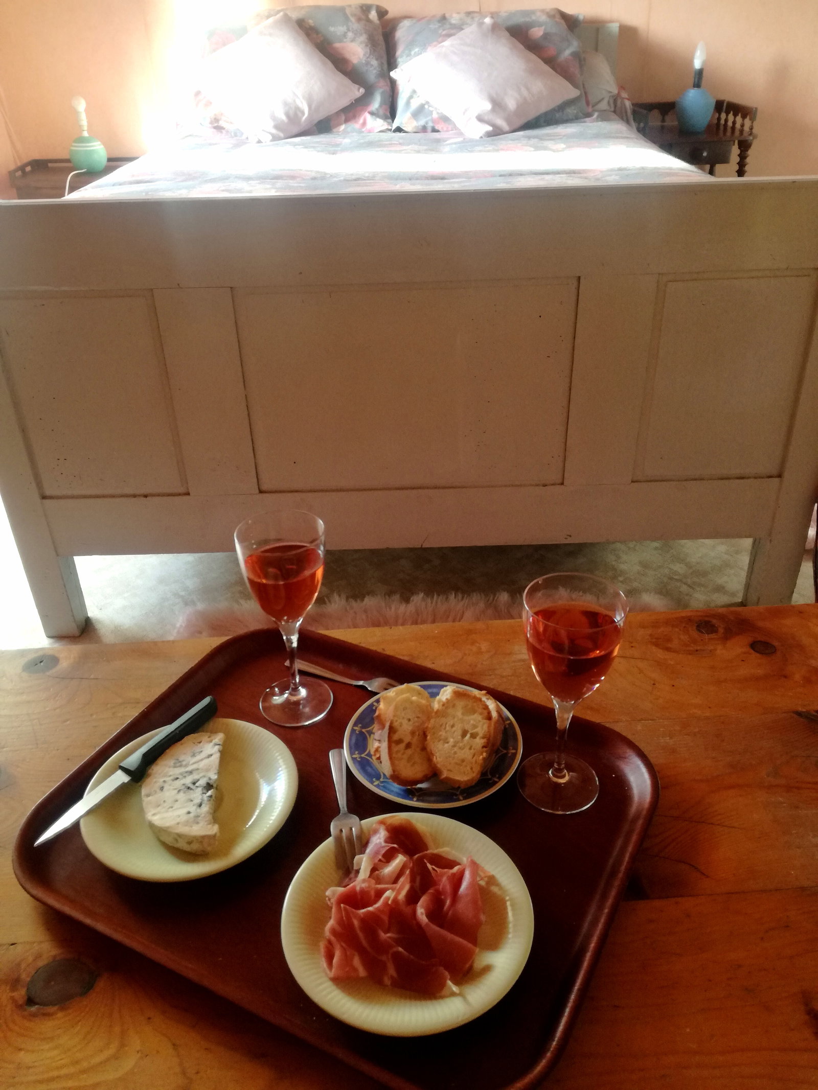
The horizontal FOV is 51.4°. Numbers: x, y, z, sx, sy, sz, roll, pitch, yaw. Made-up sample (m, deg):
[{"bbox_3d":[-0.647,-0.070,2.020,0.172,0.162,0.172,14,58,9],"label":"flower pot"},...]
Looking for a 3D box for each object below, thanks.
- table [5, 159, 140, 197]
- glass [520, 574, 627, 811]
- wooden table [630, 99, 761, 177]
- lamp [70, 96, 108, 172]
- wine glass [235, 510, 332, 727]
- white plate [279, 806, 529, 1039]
[{"bbox_3d":[-1.143,-1.059,3.171,0.440,0.668,0.330,-1,30,1],"label":"table"},{"bbox_3d":[0.127,0.123,0.688,0.079,0.189,0.079,-1,30,1],"label":"glass"},{"bbox_3d":[0.967,-1.157,3.103,0.363,0.804,0.350,-1,30,1],"label":"wooden table"},{"bbox_3d":[-1.128,-1.431,2.966,0.130,0.236,0.130,-1,30,1],"label":"lamp"},{"bbox_3d":[-0.111,0.072,0.786,0.079,0.189,0.079,-1,30,1],"label":"wine glass"},{"bbox_3d":[-0.001,0.269,0.601,0.174,0.030,0.174,-1,30,1],"label":"white plate"}]

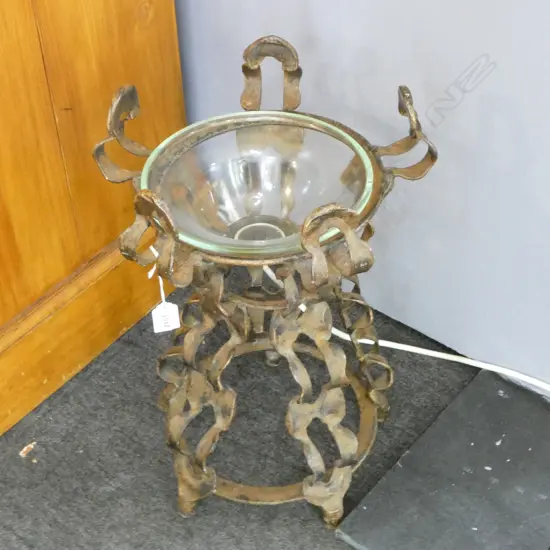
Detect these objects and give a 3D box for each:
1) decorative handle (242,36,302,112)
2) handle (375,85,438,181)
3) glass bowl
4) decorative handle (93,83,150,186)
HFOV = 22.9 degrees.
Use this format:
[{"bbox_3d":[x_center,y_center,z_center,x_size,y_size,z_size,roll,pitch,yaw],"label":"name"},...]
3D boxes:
[{"bbox_3d":[-0.004,-0.247,1.623,0.073,0.103,0.060,1,43,4],"label":"decorative handle"},{"bbox_3d":[0.151,-0.170,1.581,0.064,0.113,0.072,-9,42,-9],"label":"handle"},{"bbox_3d":[-0.019,-0.072,1.548,0.260,0.096,0.260,-1,42,1],"label":"glass bowl"},{"bbox_3d":[-0.174,-0.170,1.547,0.060,0.103,0.073,14,45,17],"label":"decorative handle"}]

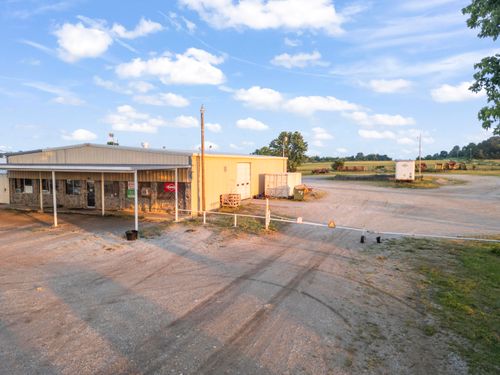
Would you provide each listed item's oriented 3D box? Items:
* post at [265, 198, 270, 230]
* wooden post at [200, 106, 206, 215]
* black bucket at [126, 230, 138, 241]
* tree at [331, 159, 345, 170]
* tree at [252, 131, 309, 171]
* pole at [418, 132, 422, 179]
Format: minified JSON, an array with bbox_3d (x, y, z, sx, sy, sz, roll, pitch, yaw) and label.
[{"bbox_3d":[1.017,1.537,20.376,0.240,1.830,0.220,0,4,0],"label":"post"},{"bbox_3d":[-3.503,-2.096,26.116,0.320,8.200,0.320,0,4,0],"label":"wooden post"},{"bbox_3d":[-6.084,2.430,17.937,0.590,0.420,0.570,0,4,0],"label":"black bucket"},{"bbox_3d":[32.247,-7.861,127.773,4.900,4.200,4.600,0,4,0],"label":"tree"},{"bbox_3d":[9.018,-10.343,102.510,16.500,13.000,14.000,0,4,0],"label":"tree"},{"bbox_3d":[33.867,-5.957,68.746,0.360,9.400,0.360,0,4,0],"label":"pole"}]

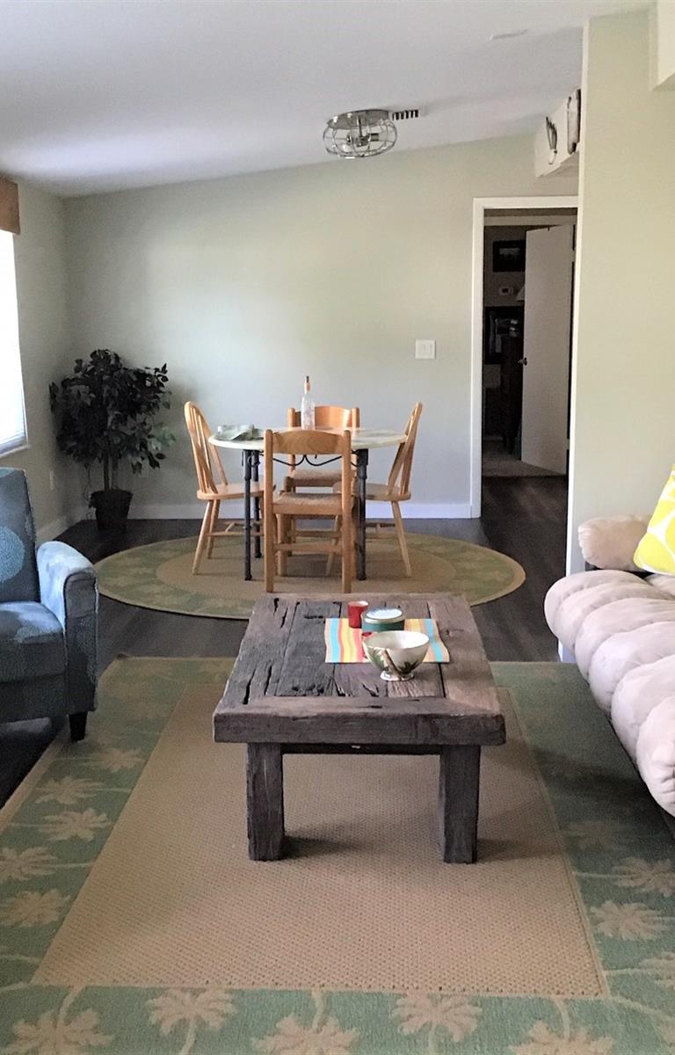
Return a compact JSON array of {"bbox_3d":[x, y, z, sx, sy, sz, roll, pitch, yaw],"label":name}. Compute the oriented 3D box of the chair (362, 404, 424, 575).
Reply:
[{"bbox_3d":[0.212,-0.225,6.972,0.511,0.916,0.480,0,10,2],"label":"chair"}]

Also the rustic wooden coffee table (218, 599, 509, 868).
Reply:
[{"bbox_3d":[0.075,0.556,3.885,0.720,0.407,1.390,0,10,2],"label":"rustic wooden coffee table"}]

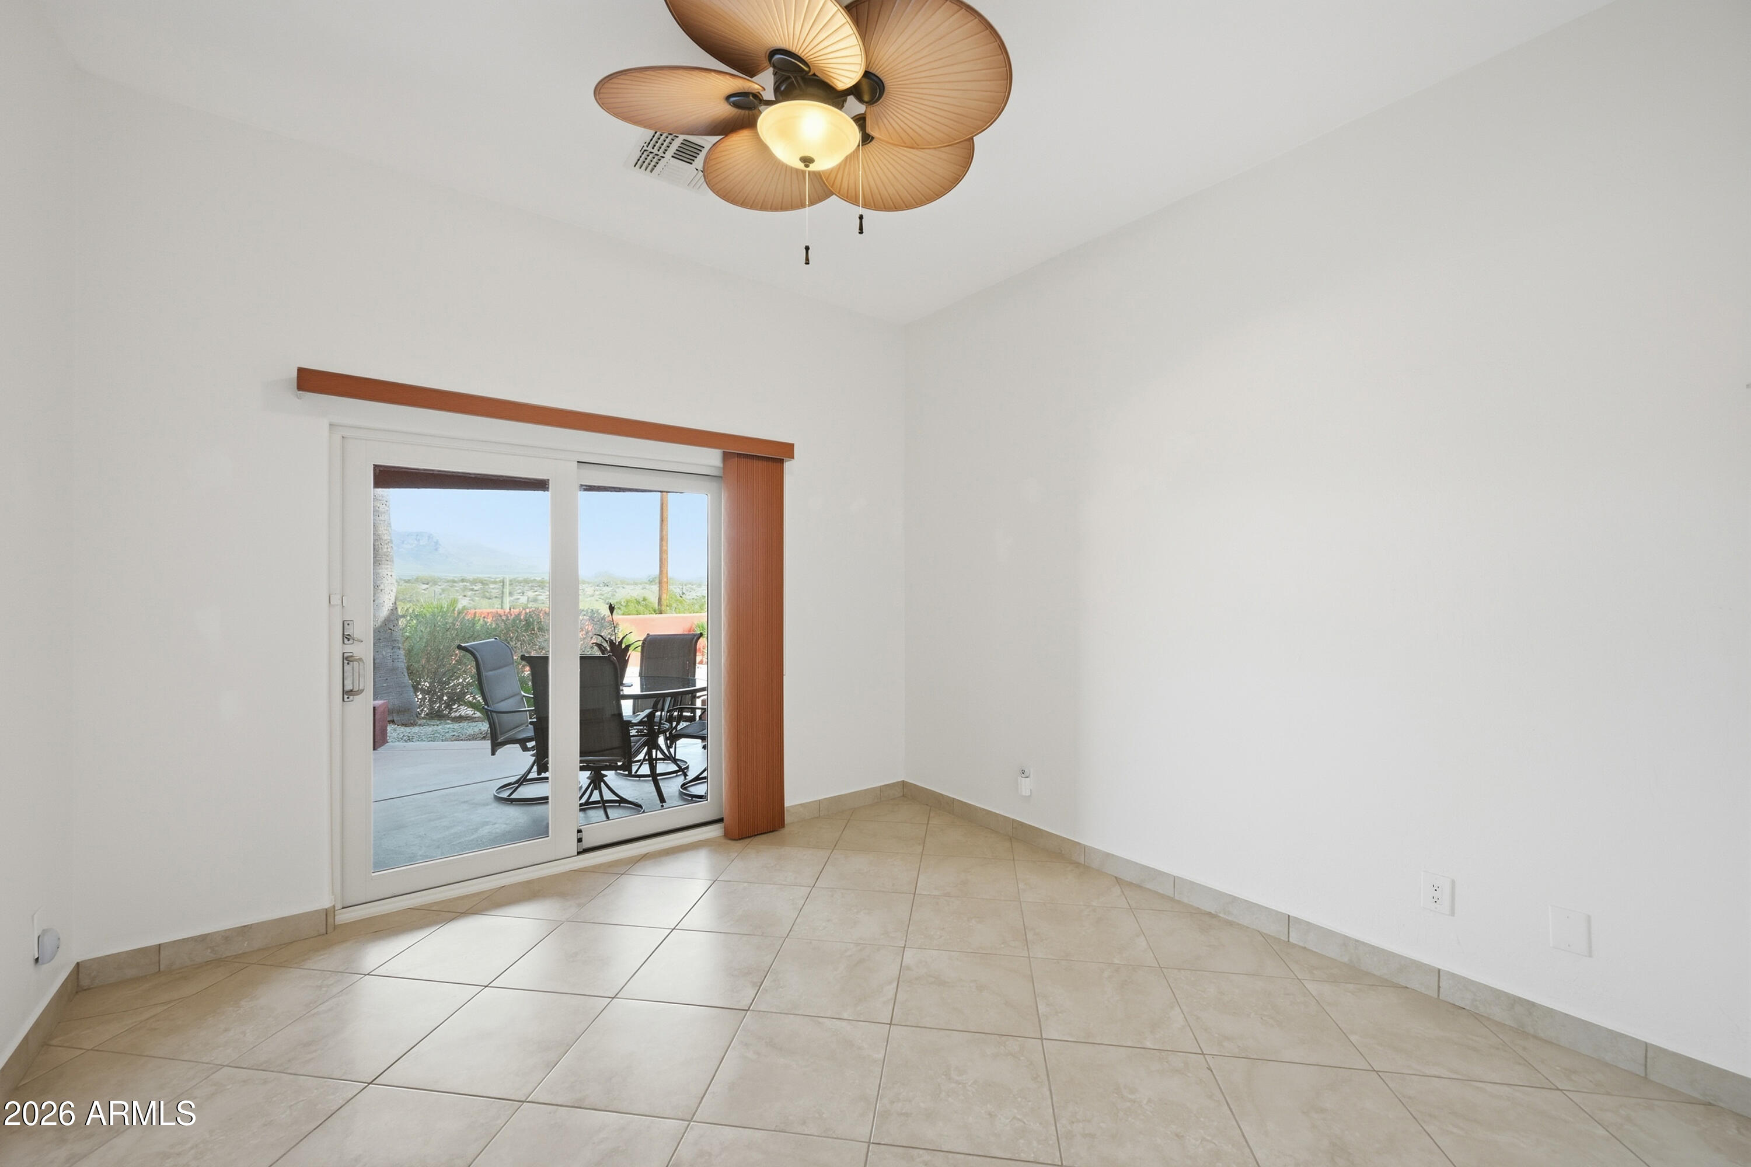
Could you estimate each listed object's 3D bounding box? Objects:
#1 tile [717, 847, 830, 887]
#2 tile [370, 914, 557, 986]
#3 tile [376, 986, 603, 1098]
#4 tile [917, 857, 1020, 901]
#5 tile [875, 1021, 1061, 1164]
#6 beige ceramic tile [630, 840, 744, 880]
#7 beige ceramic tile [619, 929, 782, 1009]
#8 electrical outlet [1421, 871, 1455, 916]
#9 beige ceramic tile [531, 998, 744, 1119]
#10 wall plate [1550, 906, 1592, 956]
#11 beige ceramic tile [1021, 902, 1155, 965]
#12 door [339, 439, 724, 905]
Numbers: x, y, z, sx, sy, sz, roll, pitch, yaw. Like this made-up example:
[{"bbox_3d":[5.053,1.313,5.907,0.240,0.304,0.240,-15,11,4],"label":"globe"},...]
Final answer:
[{"bbox_3d":[-0.472,1.386,3.346,0.457,0.010,0.457,0,-1,8],"label":"tile"},{"bbox_3d":[-1.513,1.378,2.571,0.456,0.012,0.456,0,0,8],"label":"tile"},{"bbox_3d":[-1.121,1.375,2.052,0.456,0.012,0.456,0,0,8],"label":"tile"},{"bbox_3d":[0.435,1.388,3.214,0.454,0.010,0.454,0,-1,8],"label":"tile"},{"bbox_3d":[0.246,1.374,1.855,0.457,0.010,0.457,0,-1,8],"label":"tile"},{"bbox_3d":[-0.930,1.387,3.418,0.456,0.012,0.456,0,0,8],"label":"beige ceramic tile"},{"bbox_3d":[-0.599,1.376,2.437,0.457,0.010,0.457,0,-1,8],"label":"beige ceramic tile"},{"bbox_3d":[1.881,1.036,2.273,0.007,0.120,0.081,1,-1,-37],"label":"electrical outlet"},{"bbox_3d":[-0.663,1.369,1.981,0.454,0.010,0.454,0,-1,8],"label":"beige ceramic tile"},{"bbox_3d":[2.069,1.034,2.024,0.007,0.121,0.082,1,-1,-37],"label":"wall plate"},{"bbox_3d":[0.829,1.389,2.709,0.456,0.012,0.456,0,0,8],"label":"beige ceramic tile"},{"bbox_3d":[-1.505,0.370,3.300,1.710,1.930,0.090,1,-1,-37],"label":"door"}]

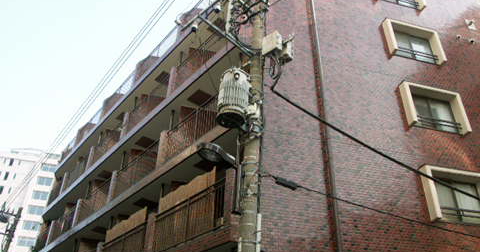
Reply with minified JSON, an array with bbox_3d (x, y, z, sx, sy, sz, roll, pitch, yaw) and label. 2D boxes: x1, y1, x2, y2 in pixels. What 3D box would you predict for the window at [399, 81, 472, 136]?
[{"bbox_3d":[5.704,-0.483,11.337,1.970,1.410,0.280,9,-34,-11],"label":"window"}]

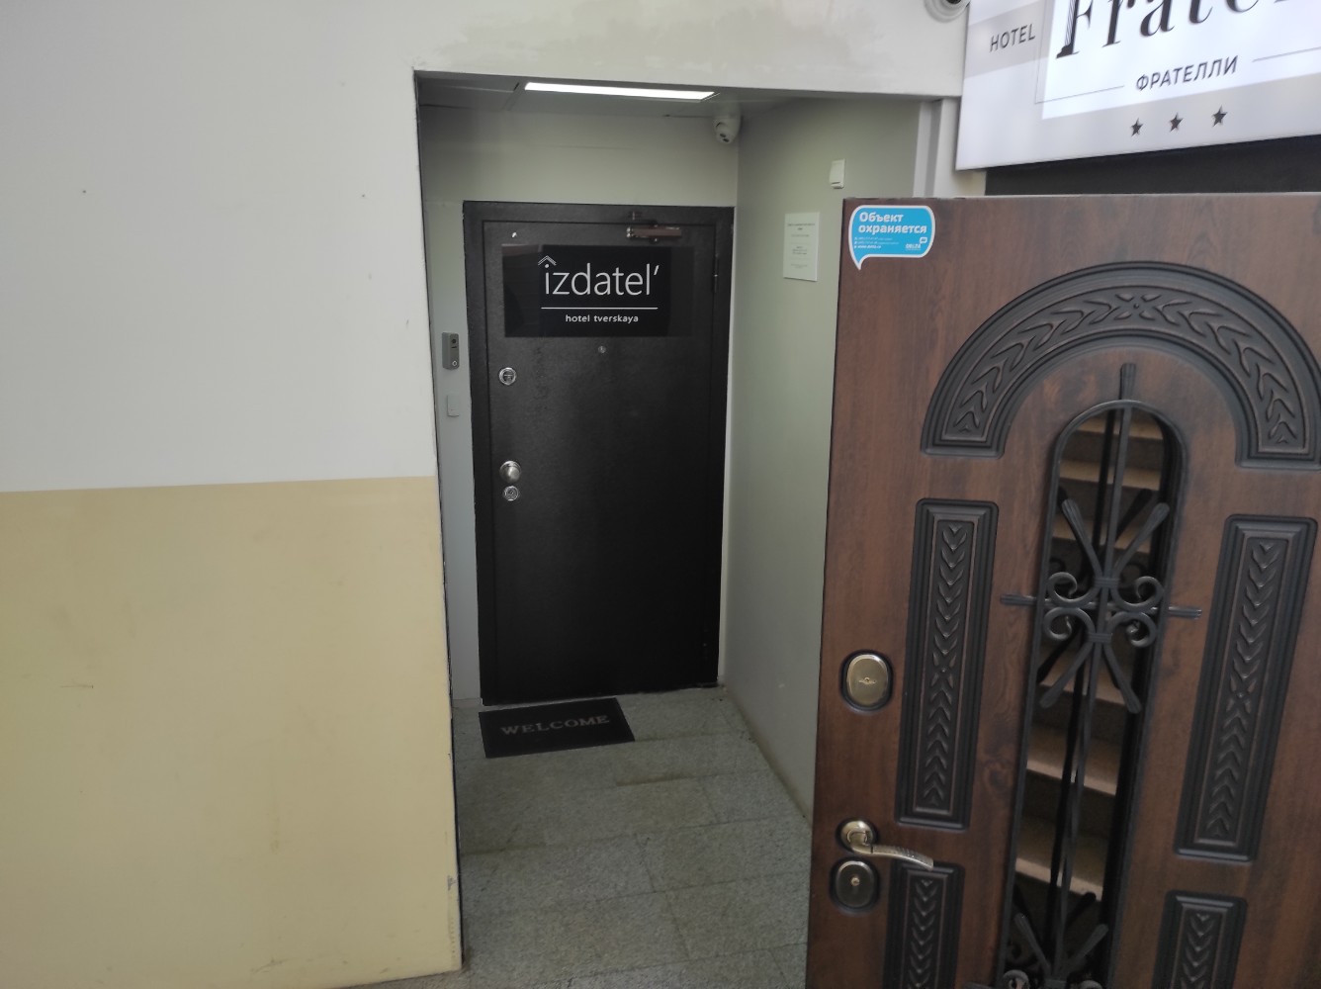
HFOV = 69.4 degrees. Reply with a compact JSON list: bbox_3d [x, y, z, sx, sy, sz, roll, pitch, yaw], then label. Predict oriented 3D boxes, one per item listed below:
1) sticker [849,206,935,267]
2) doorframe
[{"bbox_3d":[0.325,-0.361,1.339,0.117,0.084,0.002,3,16,11],"label":"sticker"},{"bbox_3d":[-0.247,-0.127,4.034,1.071,2.103,0.100,-3,15,-13],"label":"doorframe"}]

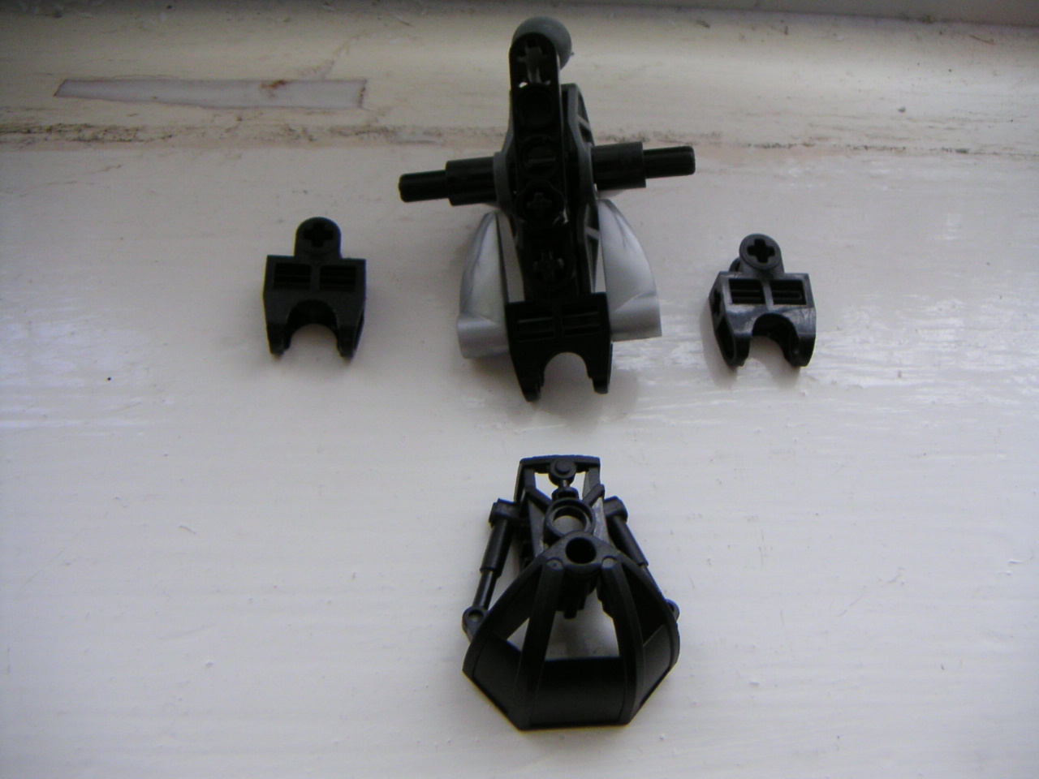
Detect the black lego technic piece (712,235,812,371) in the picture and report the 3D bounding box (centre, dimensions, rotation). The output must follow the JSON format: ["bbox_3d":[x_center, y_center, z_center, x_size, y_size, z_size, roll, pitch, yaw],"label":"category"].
[{"bbox_3d":[0.043,-0.015,0.201,0.016,0.008,0.024,1,62,-7],"label":"black lego technic piece"}]

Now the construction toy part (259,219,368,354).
[{"bbox_3d":[-0.034,-0.017,0.193,0.016,0.008,0.024,2,62,-6],"label":"construction toy part"}]

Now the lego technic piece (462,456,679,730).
[{"bbox_3d":[0.008,0.028,0.169,0.032,0.019,0.040,0,63,-7],"label":"lego technic piece"}]

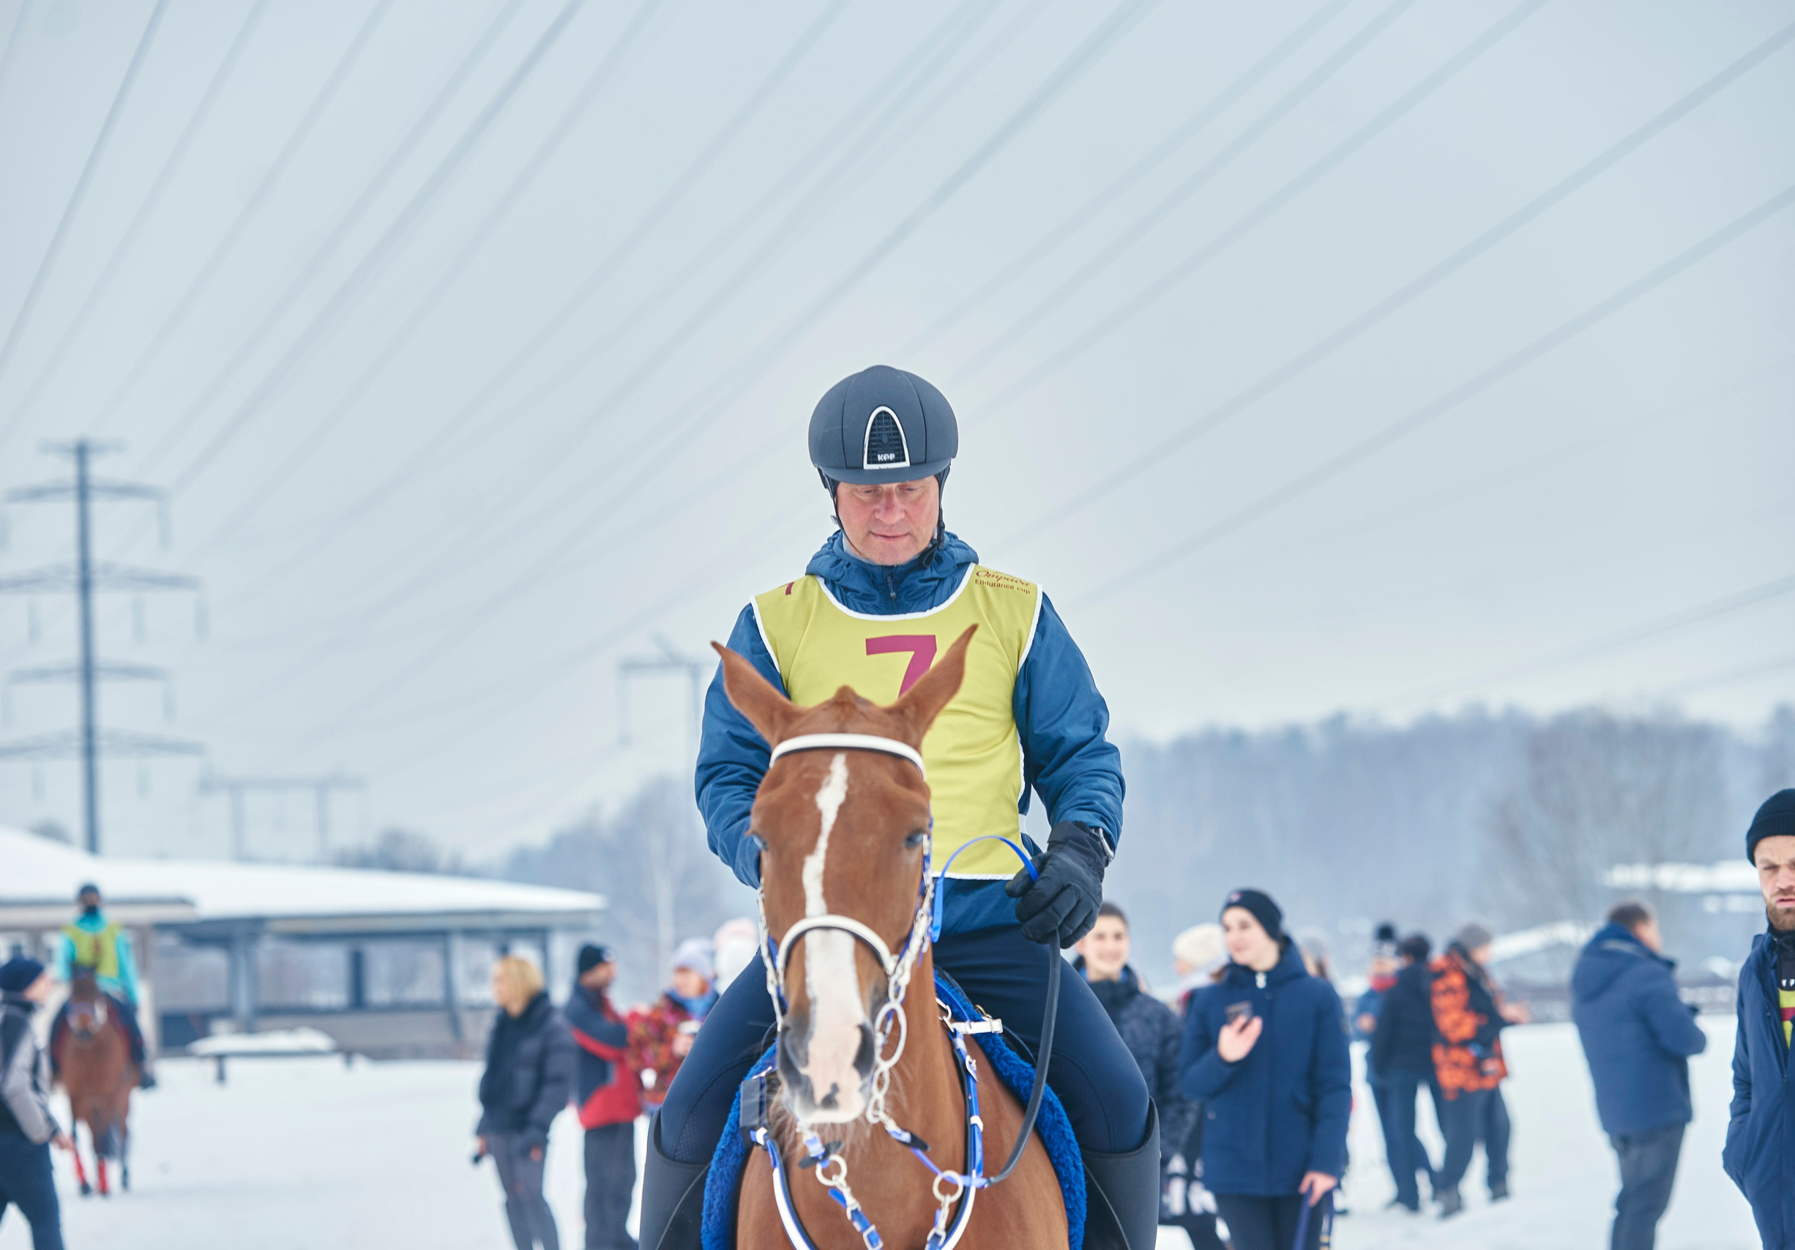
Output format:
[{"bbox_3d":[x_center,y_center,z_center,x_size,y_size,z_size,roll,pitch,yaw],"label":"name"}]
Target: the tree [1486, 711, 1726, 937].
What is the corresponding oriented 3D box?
[{"bbox_3d":[37.639,11.760,290.000,12.700,14.400,11.500,-2,-4,0],"label":"tree"}]

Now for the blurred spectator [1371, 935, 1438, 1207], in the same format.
[{"bbox_3d":[3.045,2.682,32.800,0.480,1.690,0.360,0,-4,-27],"label":"blurred spectator"}]

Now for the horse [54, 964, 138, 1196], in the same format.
[{"bbox_3d":[-6.204,3.533,42.300,0.640,1.760,2.200,-2,-4,-2],"label":"horse"}]

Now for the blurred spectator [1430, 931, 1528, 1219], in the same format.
[{"bbox_3d":[3.445,2.648,32.600,0.450,1.750,0.500,1,-5,-37],"label":"blurred spectator"}]

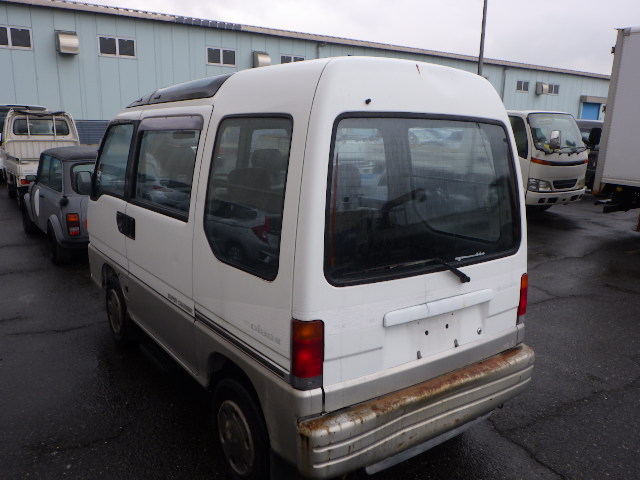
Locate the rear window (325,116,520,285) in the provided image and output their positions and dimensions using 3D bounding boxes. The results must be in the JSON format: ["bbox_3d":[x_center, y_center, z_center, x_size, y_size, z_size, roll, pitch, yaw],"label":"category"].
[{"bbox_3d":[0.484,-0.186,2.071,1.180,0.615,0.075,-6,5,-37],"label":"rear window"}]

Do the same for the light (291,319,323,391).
[{"bbox_3d":[-0.039,0.396,1.783,0.090,0.245,0.090,-6,14,-37],"label":"light"}]

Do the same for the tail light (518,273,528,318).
[{"bbox_3d":[0.979,0.281,2.552,0.090,0.245,0.090,-6,14,-37],"label":"tail light"}]

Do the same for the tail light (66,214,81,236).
[{"bbox_3d":[-2.605,-0.158,5.460,0.110,0.225,0.060,-4,13,-29],"label":"tail light"}]

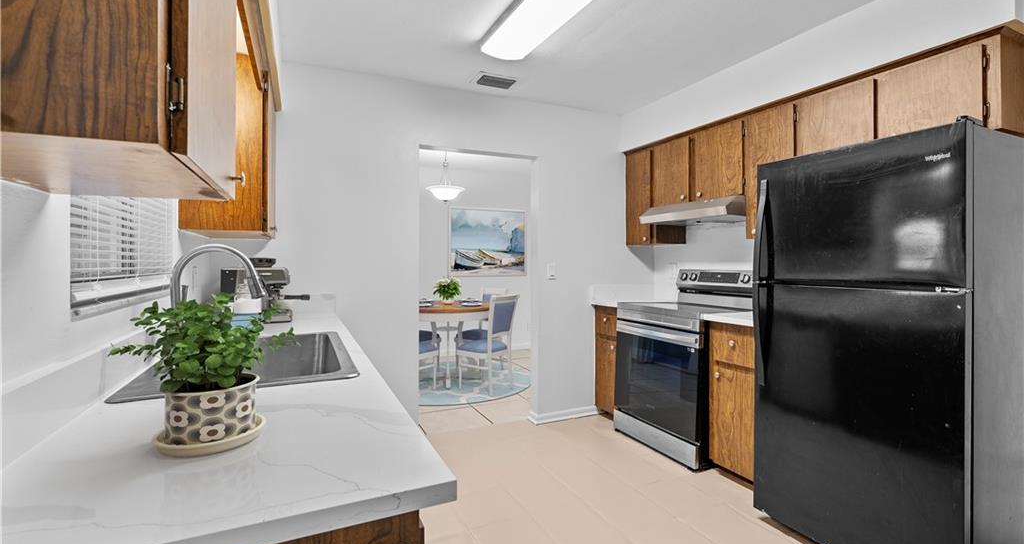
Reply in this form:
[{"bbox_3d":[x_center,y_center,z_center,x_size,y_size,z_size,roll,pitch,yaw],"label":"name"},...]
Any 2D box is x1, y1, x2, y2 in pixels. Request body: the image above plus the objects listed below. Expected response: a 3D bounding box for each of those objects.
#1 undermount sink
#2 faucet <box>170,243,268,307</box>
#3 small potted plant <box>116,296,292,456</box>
[{"bbox_3d":[-0.896,0.397,1.606,0.580,0.200,0.890,-1,2,-25],"label":"undermount sink"},{"bbox_3d":[-0.987,0.103,1.535,0.280,0.393,0.120,-1,2,-25],"label":"faucet"},{"bbox_3d":[-0.565,0.176,0.873,0.270,0.280,0.260,-1,2,-25],"label":"small potted plant"}]

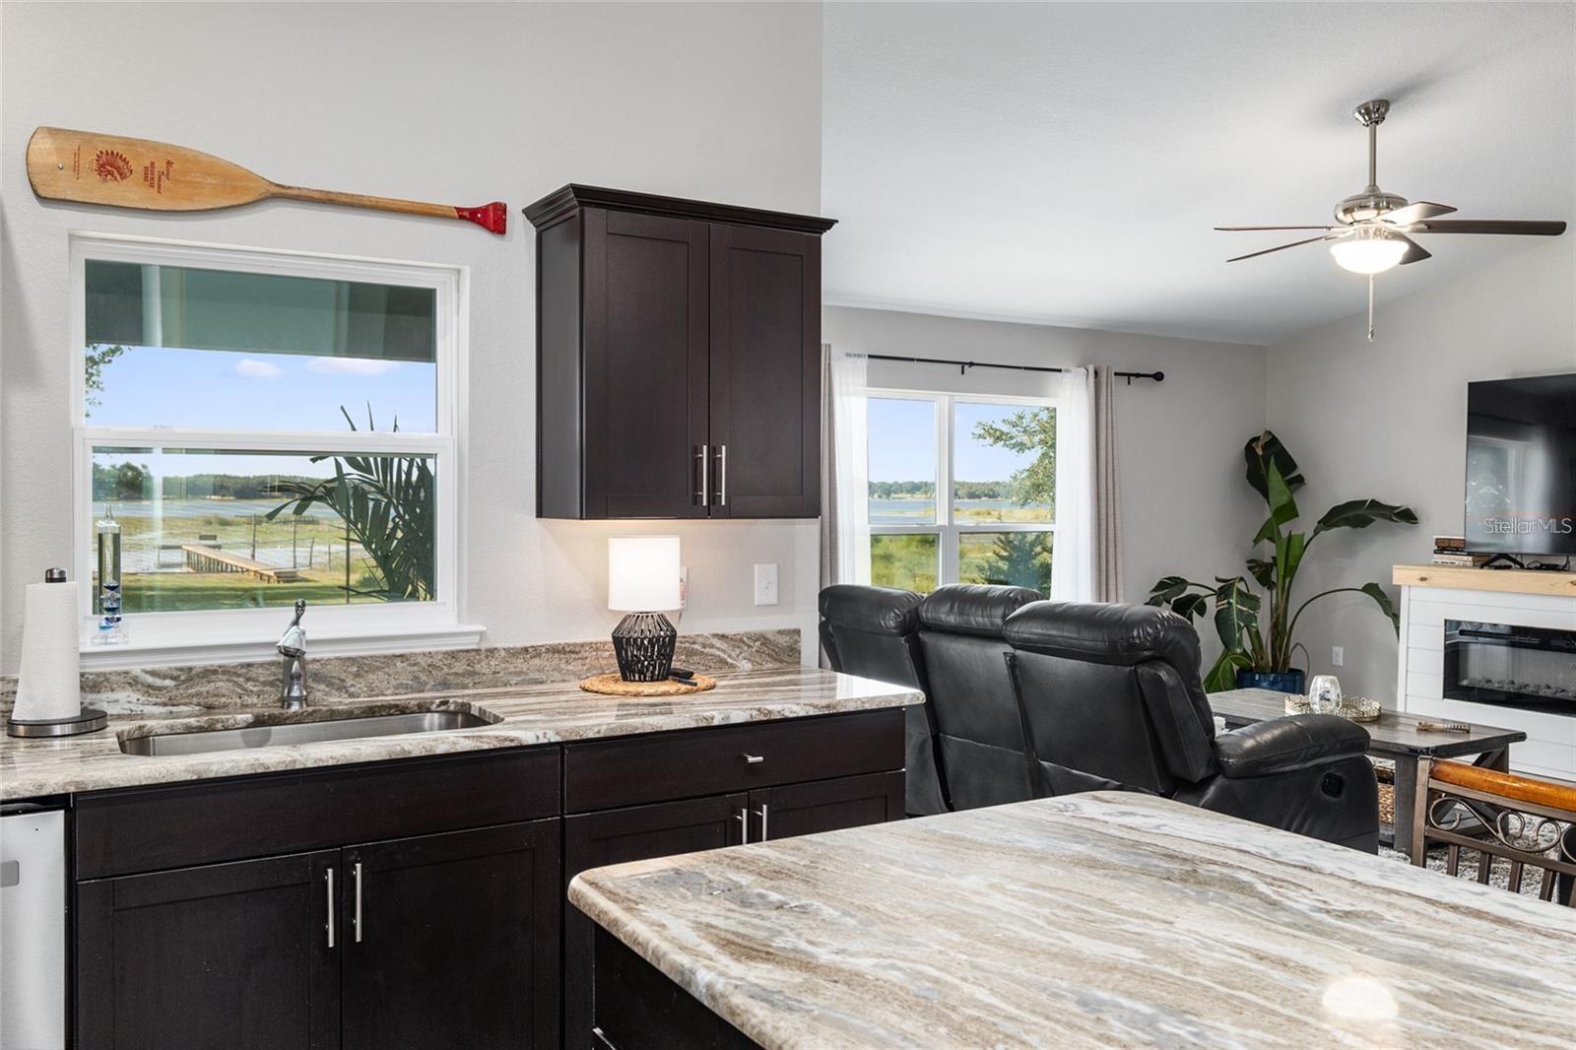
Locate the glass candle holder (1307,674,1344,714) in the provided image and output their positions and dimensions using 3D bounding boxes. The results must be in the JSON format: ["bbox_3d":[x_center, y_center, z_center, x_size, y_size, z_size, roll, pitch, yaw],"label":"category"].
[{"bbox_3d":[2.317,0.737,5.281,0.132,0.170,0.132,-1,2,-31],"label":"glass candle holder"}]

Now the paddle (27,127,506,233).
[{"bbox_3d":[-1.191,-0.792,2.921,1.055,0.164,0.040,0,1,-30],"label":"paddle"}]

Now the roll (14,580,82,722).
[{"bbox_3d":[-1.564,0.264,2.591,0.120,0.283,0.120,-1,2,-31],"label":"roll"}]

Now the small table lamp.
[{"bbox_3d":[-0.384,0.220,3.265,0.192,0.377,0.192,0,1,0],"label":"small table lamp"}]

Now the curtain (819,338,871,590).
[{"bbox_3d":[0.168,0.191,6.179,0.570,2.180,0.130,0,1,-30],"label":"curtain"}]

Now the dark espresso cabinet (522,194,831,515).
[{"bbox_3d":[-0.280,-0.422,3.283,0.755,0.805,0.355,0,1,-30],"label":"dark espresso cabinet"}]

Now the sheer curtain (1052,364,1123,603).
[{"bbox_3d":[1.734,0.178,7.091,0.535,2.180,0.130,0,1,-30],"label":"sheer curtain"}]

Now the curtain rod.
[{"bbox_3d":[0.943,-0.879,6.641,3.050,0.070,0.100,0,1,-30],"label":"curtain rod"}]

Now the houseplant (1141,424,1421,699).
[{"bbox_3d":[2.781,0.362,7.080,1.390,1.835,1.020,0,1,-30],"label":"houseplant"}]

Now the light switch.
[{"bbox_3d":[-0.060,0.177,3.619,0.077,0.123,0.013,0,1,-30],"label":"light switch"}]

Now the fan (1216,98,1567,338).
[{"bbox_3d":[2.245,-1.169,4.748,1.270,0.910,1.270,-1,2,-31],"label":"fan"}]

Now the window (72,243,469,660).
[{"bbox_3d":[-1.230,-0.183,2.987,0.895,0.945,0.110,-1,2,-31],"label":"window"}]

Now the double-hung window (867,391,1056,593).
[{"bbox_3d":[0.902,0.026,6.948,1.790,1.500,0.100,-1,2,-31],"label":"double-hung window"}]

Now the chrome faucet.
[{"bbox_3d":[-1.144,0.307,2.836,0.065,0.250,0.200,0,2,-24],"label":"chrome faucet"}]

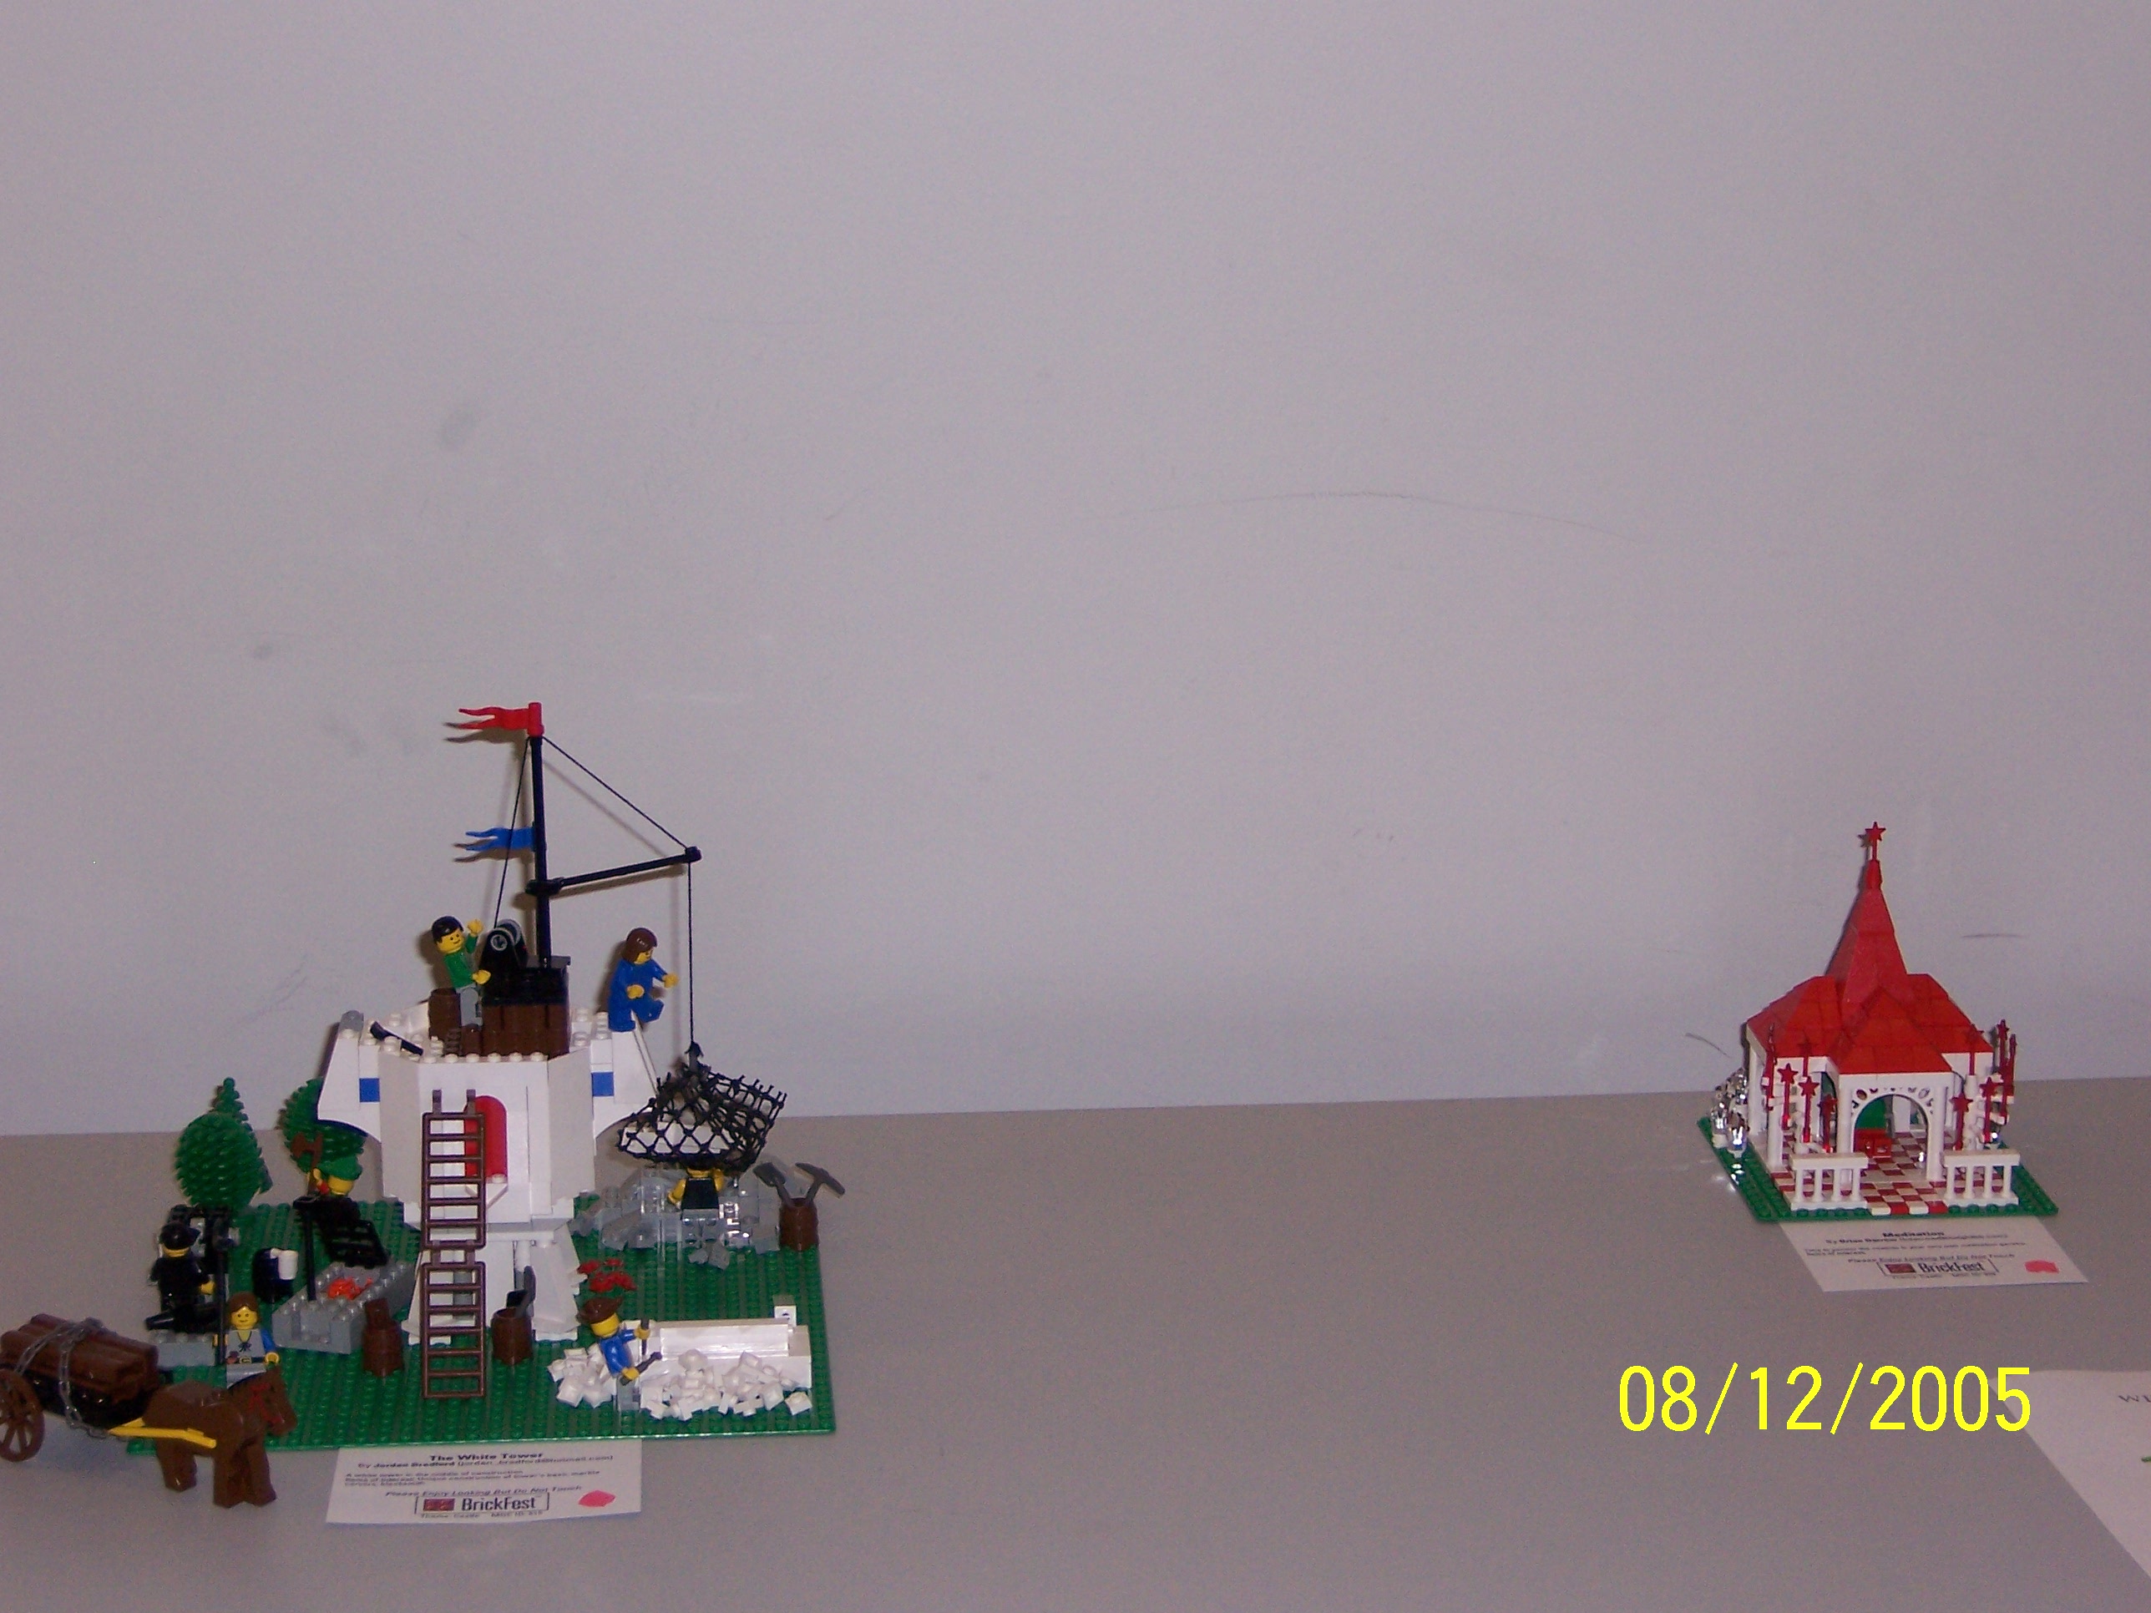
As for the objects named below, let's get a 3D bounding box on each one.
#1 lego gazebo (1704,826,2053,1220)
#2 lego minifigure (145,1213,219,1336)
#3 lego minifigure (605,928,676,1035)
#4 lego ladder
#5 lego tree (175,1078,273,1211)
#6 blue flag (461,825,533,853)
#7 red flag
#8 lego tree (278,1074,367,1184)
[{"bbox_3d":[0.343,0.081,1.930,0.128,0.152,0.128,-1,15,-4],"label":"lego gazebo"},{"bbox_3d":[-0.339,0.178,1.723,0.020,0.041,0.024,-12,19,-38],"label":"lego minifigure"},{"bbox_3d":[-0.167,0.067,1.742,0.021,0.041,0.024,7,17,24],"label":"lego minifigure"},{"bbox_3d":[-0.232,0.164,1.693,0.023,0.114,0.006,0,-1,-5],"label":"lego ladder"},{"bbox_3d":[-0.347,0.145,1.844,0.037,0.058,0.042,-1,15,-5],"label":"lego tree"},{"bbox_3d":[-0.217,0.012,1.722,0.029,0.011,0.006,-1,15,-5],"label":"blue flag"},{"bbox_3d":[-0.217,-0.033,1.710,0.033,0.013,0.006,-1,15,-5],"label":"red flag"},{"bbox_3d":[-0.311,0.139,1.872,0.034,0.054,0.034,-1,15,-5],"label":"lego tree"}]

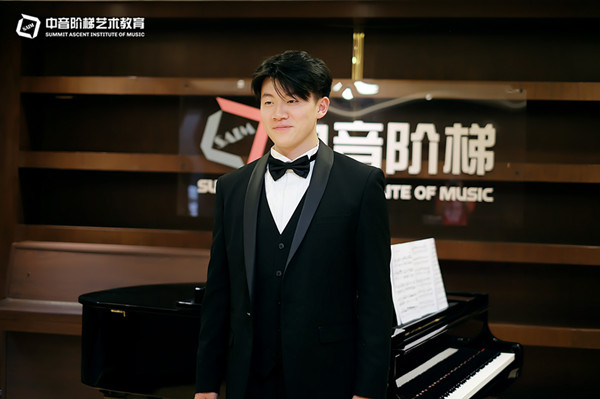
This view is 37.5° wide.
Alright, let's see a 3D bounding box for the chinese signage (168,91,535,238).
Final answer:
[{"bbox_3d":[0.236,-0.220,4.404,1.735,0.685,0.040,2,2,9],"label":"chinese signage"}]

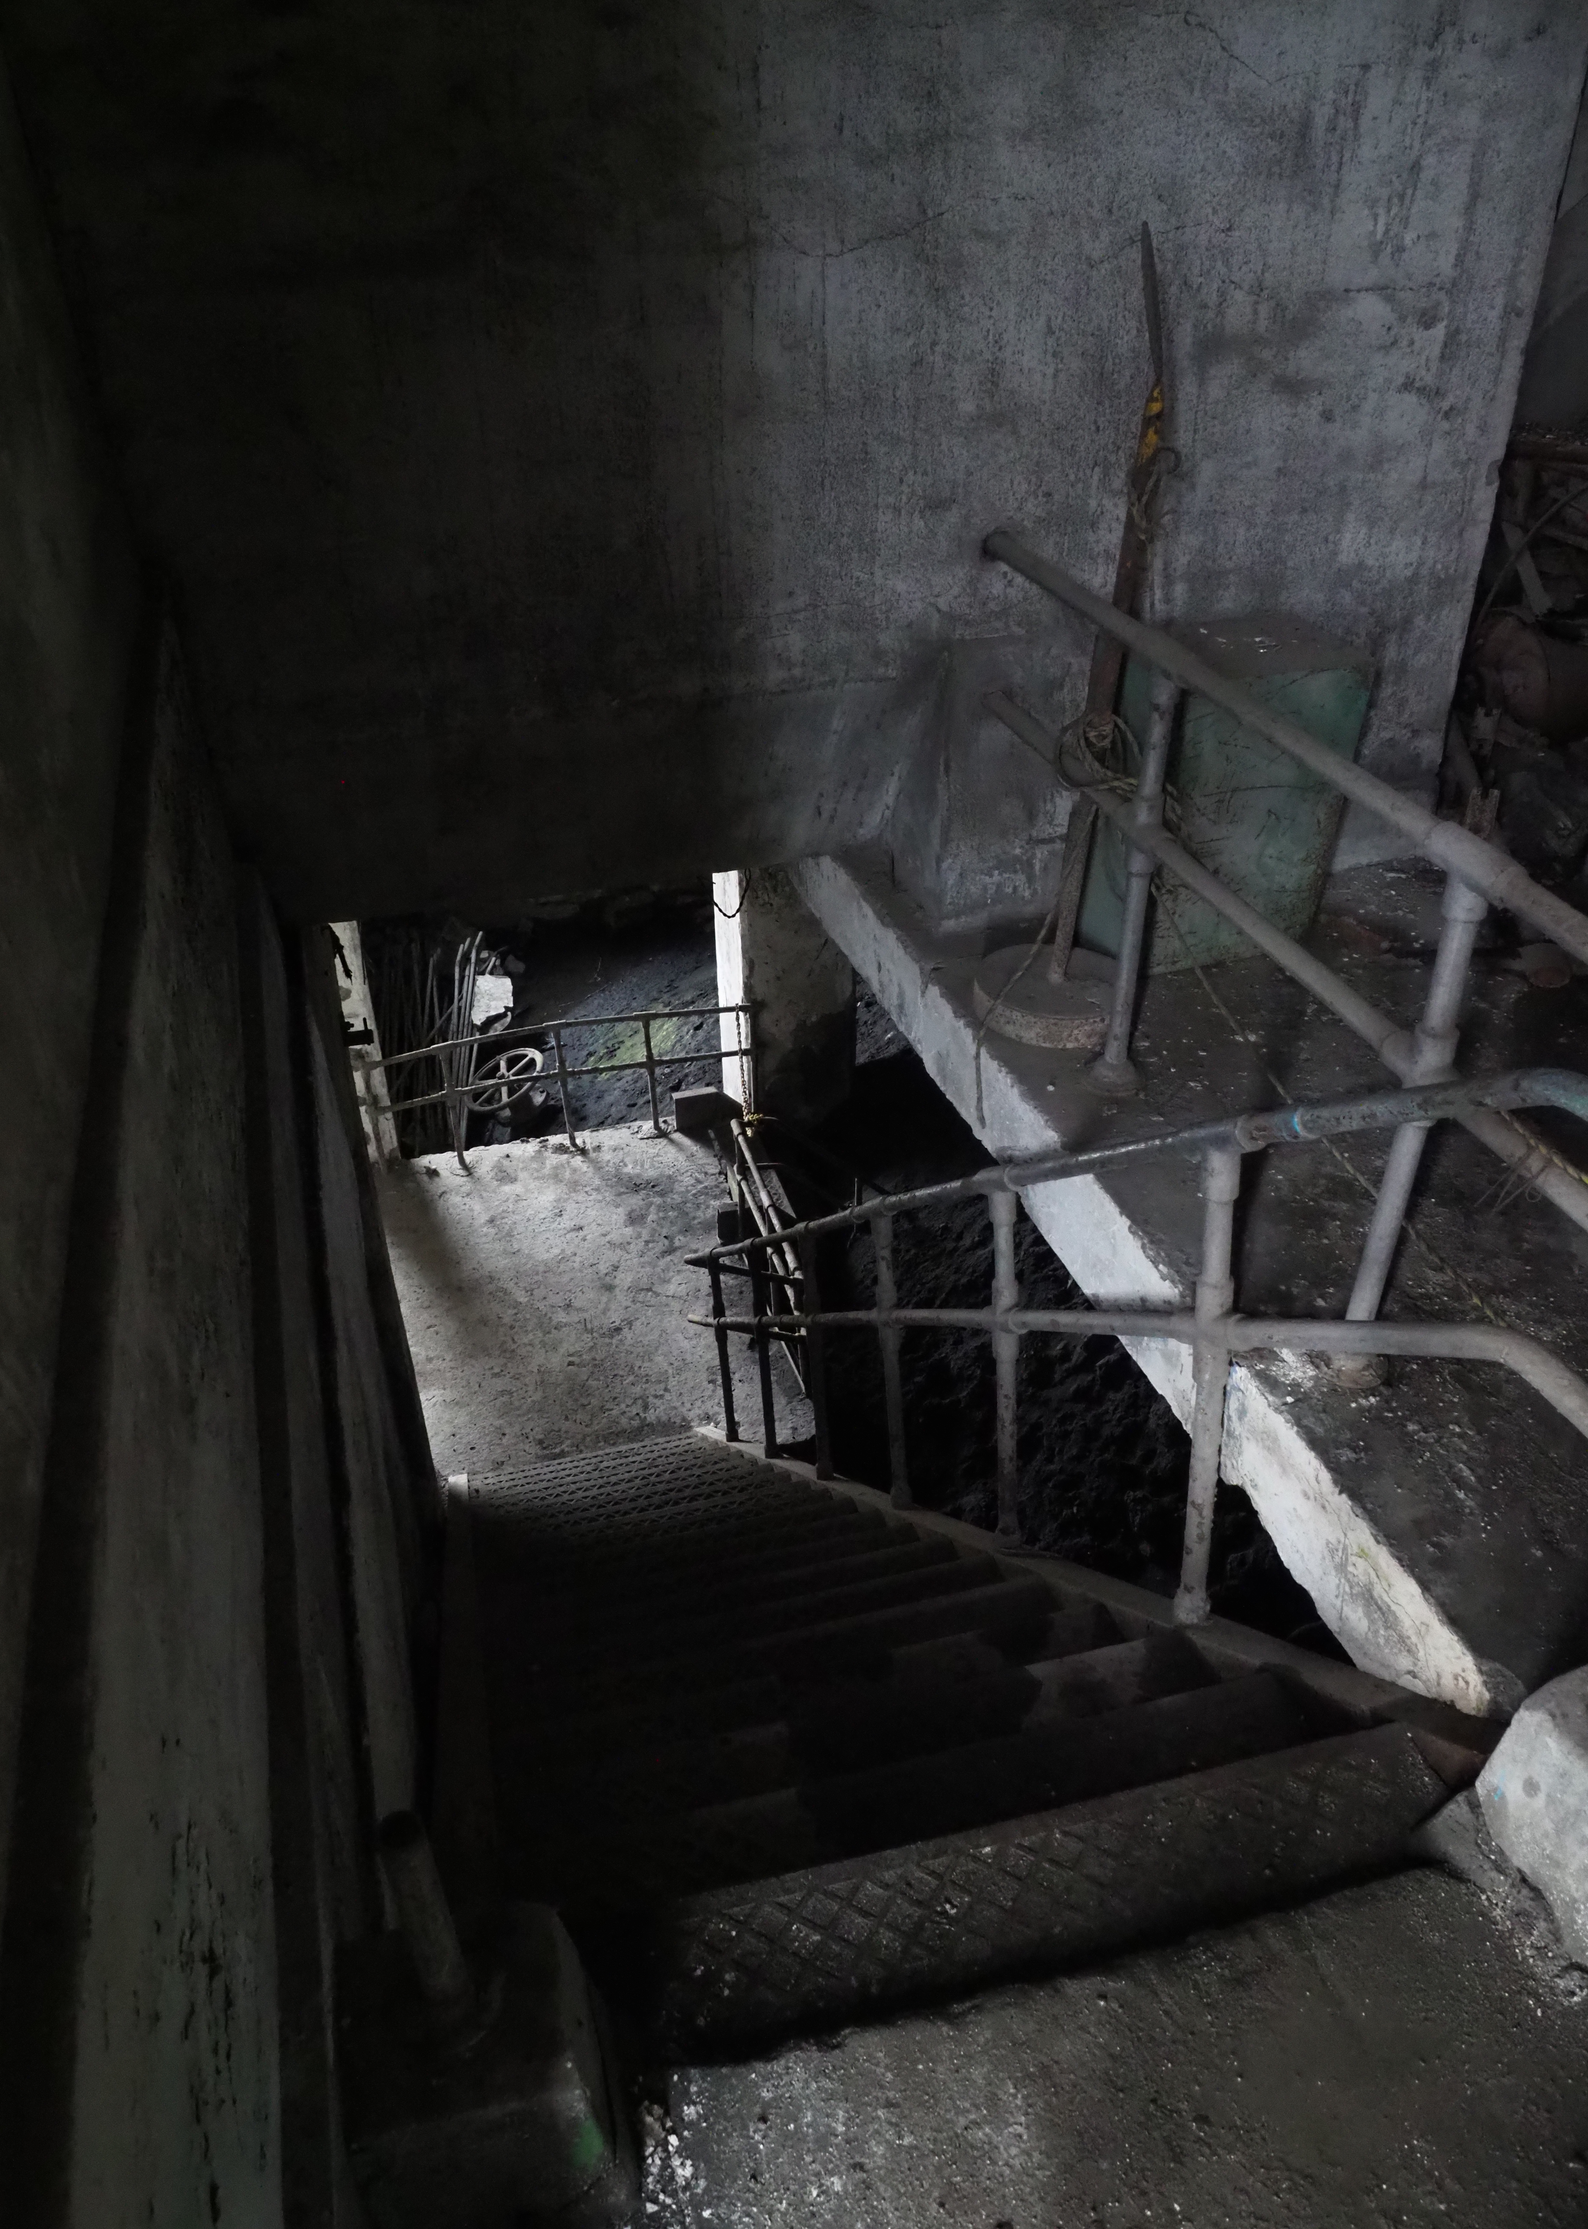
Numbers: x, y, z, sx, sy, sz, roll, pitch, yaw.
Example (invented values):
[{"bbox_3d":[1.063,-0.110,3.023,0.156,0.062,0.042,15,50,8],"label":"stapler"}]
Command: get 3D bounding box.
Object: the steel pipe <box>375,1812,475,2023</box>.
[{"bbox_3d":[-0.334,0.740,1.411,0.044,0.274,0.044,-11,31,-13],"label":"steel pipe"}]

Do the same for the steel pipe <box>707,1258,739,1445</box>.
[{"bbox_3d":[-0.299,1.021,6.641,0.050,0.959,0.050,-11,27,-13],"label":"steel pipe"}]

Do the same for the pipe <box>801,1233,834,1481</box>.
[{"bbox_3d":[0.078,0.784,4.931,0.050,0.969,0.050,-11,28,-13],"label":"pipe"}]

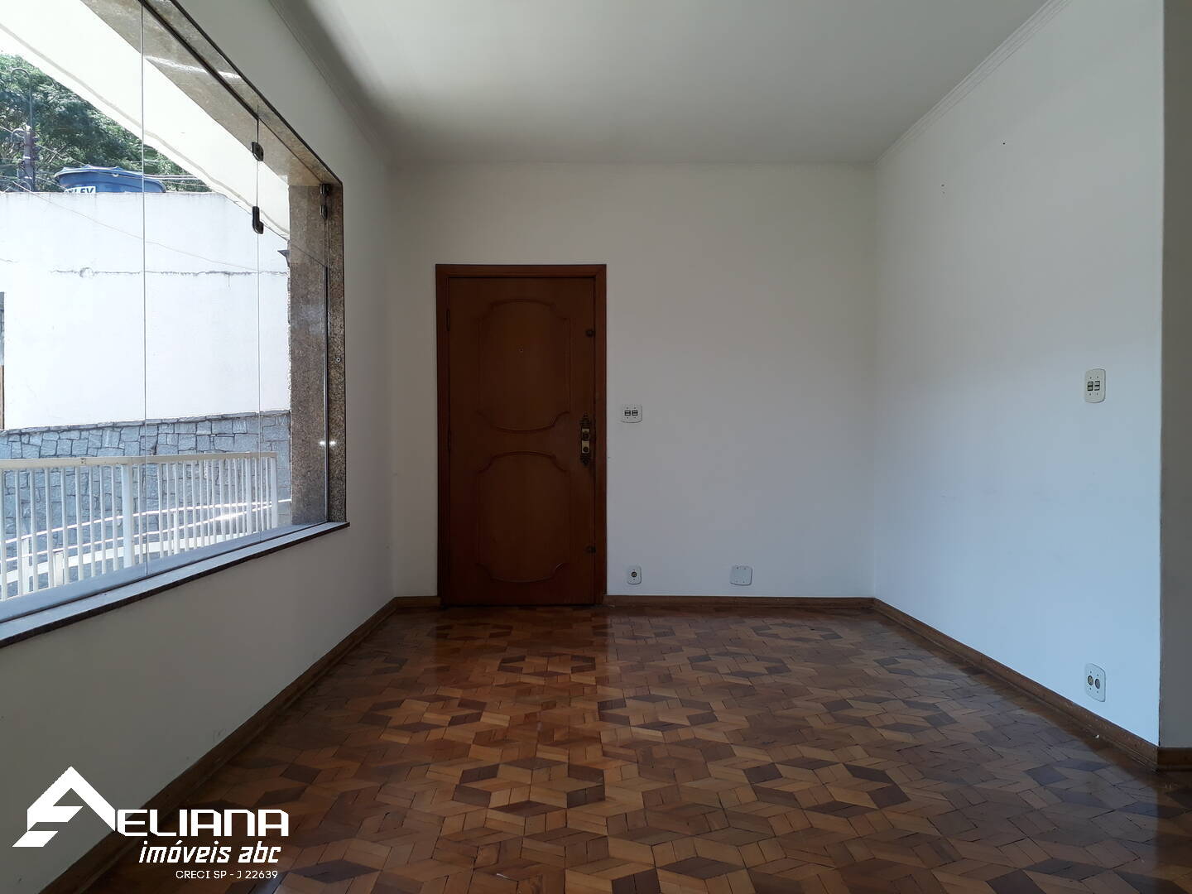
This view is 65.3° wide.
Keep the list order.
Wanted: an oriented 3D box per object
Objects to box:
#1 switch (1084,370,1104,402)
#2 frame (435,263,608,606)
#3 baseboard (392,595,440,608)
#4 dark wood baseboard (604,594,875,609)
[{"bbox_3d":[1.801,-0.218,3.354,0.012,0.121,0.132,0,0,-1],"label":"switch"},{"bbox_3d":[-0.471,-0.072,5.870,1.075,2.150,0.130,0,0,-1],"label":"frame"},{"bbox_3d":[-1.125,0.971,5.820,0.300,0.076,0.022,0,0,-1],"label":"baseboard"},{"bbox_3d":[0.904,0.975,5.840,1.700,0.076,0.022,0,0,-1],"label":"dark wood baseboard"}]

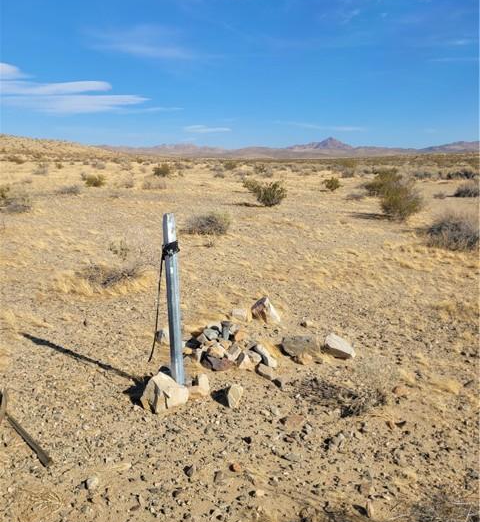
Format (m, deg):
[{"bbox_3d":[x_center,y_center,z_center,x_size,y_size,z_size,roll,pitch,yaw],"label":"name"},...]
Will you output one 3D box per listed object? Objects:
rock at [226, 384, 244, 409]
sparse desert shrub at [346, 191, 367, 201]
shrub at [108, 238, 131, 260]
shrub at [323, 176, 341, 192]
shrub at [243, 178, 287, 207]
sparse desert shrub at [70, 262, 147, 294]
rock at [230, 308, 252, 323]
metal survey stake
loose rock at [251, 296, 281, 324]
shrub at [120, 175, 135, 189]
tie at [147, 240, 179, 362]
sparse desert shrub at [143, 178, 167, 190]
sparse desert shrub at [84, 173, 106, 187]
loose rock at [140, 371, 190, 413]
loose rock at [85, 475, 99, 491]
[{"bbox_3d":[-0.029,0.852,3.053,0.114,0.152,0.095,0,12,0],"label":"rock"},{"bbox_3d":[4.244,-2.353,17.472,0.728,0.342,0.619,0,12,0],"label":"sparse desert shrub"},{"bbox_3d":[-1.879,-0.206,7.492,0.343,0.325,0.316,0,12,0],"label":"shrub"},{"bbox_3d":[4.195,-3.570,22.038,0.825,0.690,0.761,0,12,0],"label":"shrub"},{"bbox_3d":[0.778,-2.195,15.258,1.397,0.897,1.277,0,12,0],"label":"shrub"},{"bbox_3d":[-1.665,0.169,6.032,0.959,0.295,0.719,0,12,0],"label":"sparse desert shrub"},{"bbox_3d":[0.015,0.516,4.648,0.213,0.128,0.177,0,12,0],"label":"rock"},{"bbox_3d":[-0.427,0.294,3.130,0.063,1.210,0.063,-9,15,-32],"label":"metal survey stake"},{"bbox_3d":[0.247,0.456,4.660,0.291,0.240,0.241,0,12,0],"label":"loose rock"},{"bbox_3d":[-5.552,-3.845,23.653,0.691,0.617,0.656,0,12,0],"label":"shrub"},{"bbox_3d":[-0.504,0.271,3.125,0.195,0.821,0.090,0,12,0],"label":"tie"},{"bbox_3d":[-4.215,-3.844,23.774,1.240,0.564,0.992,0,12,0],"label":"sparse desert shrub"},{"bbox_3d":[-7.617,-4.240,25.259,1.159,0.704,1.044,0,12,0],"label":"sparse desert shrub"},{"bbox_3d":[-0.501,0.839,3.173,0.326,0.206,0.261,0,12,0],"label":"loose rock"},{"bbox_3d":[-0.713,1.060,2.305,0.067,0.064,0.056,0,12,0],"label":"loose rock"}]

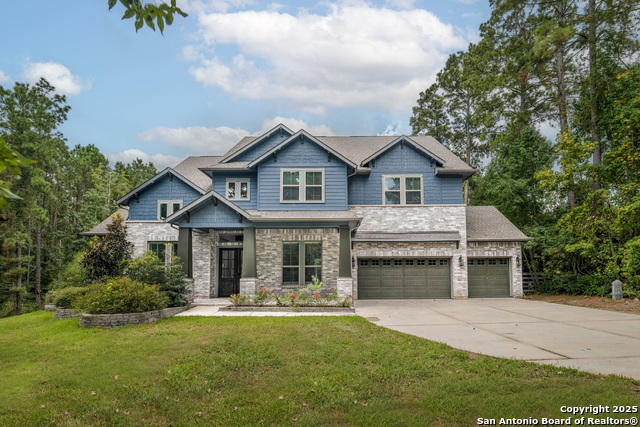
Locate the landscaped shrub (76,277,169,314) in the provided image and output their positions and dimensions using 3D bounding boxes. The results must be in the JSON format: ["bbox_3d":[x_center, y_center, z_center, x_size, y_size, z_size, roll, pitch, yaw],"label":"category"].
[{"bbox_3d":[-7.350,3.100,12.000,3.100,1.350,2.100,0,-3,0],"label":"landscaped shrub"}]

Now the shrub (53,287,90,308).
[{"bbox_3d":[-11.000,3.780,14.300,1.850,1.000,1.600,0,-3,0],"label":"shrub"}]

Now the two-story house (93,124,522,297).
[{"bbox_3d":[-1.100,0.100,21.400,24.000,9.400,12.500,0,-3,1],"label":"two-story house"}]

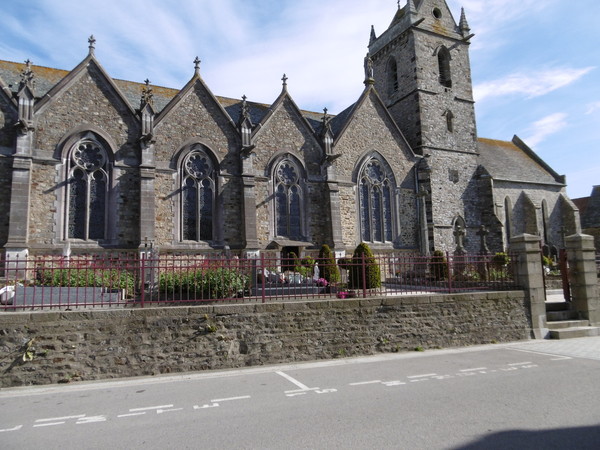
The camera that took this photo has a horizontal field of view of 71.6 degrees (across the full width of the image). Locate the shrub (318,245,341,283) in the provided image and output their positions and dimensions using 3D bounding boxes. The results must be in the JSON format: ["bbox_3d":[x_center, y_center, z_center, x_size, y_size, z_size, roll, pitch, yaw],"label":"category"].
[{"bbox_3d":[1.182,1.547,16.500,0.840,1.547,0.840,-2,-7,0],"label":"shrub"}]

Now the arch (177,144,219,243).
[{"bbox_3d":[-4.853,-1.478,19.793,1.958,4.618,0.500,2,-7,-26],"label":"arch"}]

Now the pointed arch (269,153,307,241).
[{"bbox_3d":[-0.646,-1.421,21.823,2.072,4.462,0.500,2,-7,-26],"label":"pointed arch"}]

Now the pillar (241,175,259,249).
[{"bbox_3d":[-2.473,-0.638,20.312,0.655,3.533,0.650,2,-7,-26],"label":"pillar"}]

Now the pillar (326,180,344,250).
[{"bbox_3d":[1.897,-0.461,24.075,0.775,4.096,0.800,2,-8,-26],"label":"pillar"}]

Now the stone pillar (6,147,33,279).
[{"bbox_3d":[-11.690,-0.468,17.451,0.756,5.475,0.800,2,-8,-26],"label":"stone pillar"}]

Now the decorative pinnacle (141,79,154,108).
[{"bbox_3d":[-7.015,-6.039,19.134,0.462,1.160,0.462,2,-7,-26],"label":"decorative pinnacle"}]

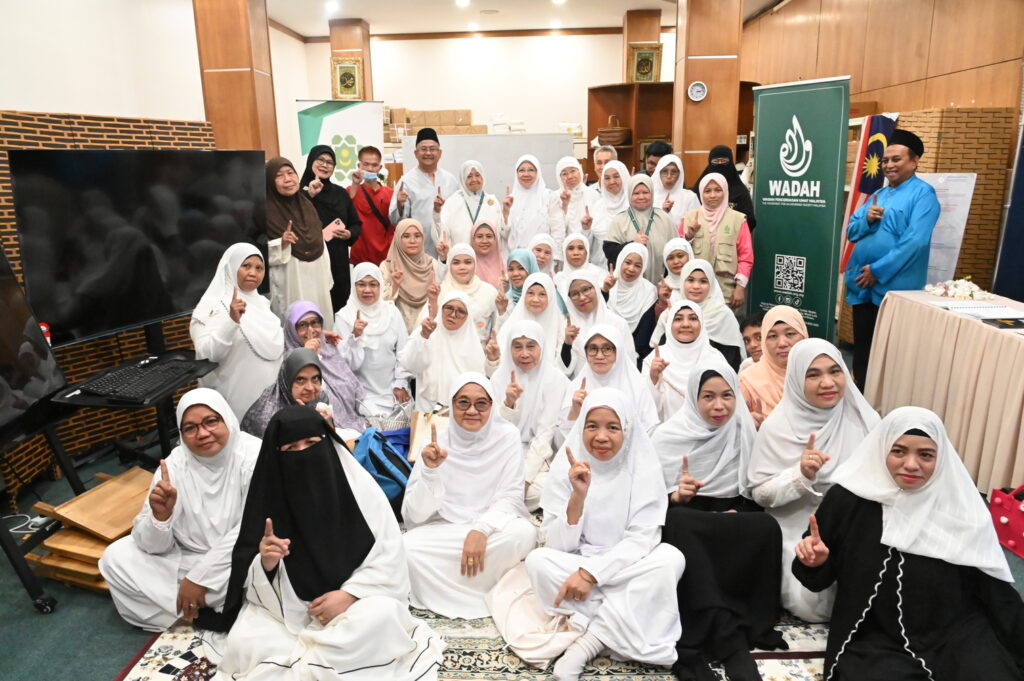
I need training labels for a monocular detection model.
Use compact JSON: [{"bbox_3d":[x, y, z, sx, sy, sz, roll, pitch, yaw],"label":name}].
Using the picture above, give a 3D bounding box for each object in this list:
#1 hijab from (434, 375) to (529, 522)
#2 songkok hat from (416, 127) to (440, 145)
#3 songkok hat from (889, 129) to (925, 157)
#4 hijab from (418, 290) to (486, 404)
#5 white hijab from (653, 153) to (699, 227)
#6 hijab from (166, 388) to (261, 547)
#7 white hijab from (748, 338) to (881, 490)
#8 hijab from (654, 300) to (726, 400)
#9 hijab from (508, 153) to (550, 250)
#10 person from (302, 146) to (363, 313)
[{"bbox_3d":[-0.113,0.411,2.620,0.380,0.550,0.350,-2,13,-2],"label":"hijab"},{"bbox_3d":[-0.574,-1.412,4.713,0.170,0.115,0.210,-2,13,-5],"label":"songkok hat"},{"bbox_3d":[2.267,-1.138,3.920,0.215,0.110,0.175,4,8,-33],"label":"songkok hat"},{"bbox_3d":[-0.333,0.026,3.819,0.381,0.617,0.330,0,13,4],"label":"hijab"},{"bbox_3d":[1.170,-1.073,4.852,0.341,0.477,0.300,1,13,11],"label":"white hijab"},{"bbox_3d":[-1.020,0.417,2.356,0.340,0.523,0.330,-6,13,-20],"label":"hijab"},{"bbox_3d":[1.091,0.267,2.460,0.430,0.530,0.370,4,14,22],"label":"white hijab"},{"bbox_3d":[0.968,0.054,3.700,0.390,0.520,0.340,1,13,12],"label":"hijab"},{"bbox_3d":[0.128,-1.010,4.974,0.330,0.683,0.310,-1,13,1],"label":"hijab"},{"bbox_3d":[-1.220,-0.456,4.630,0.470,1.630,0.330,-6,14,-22],"label":"person"}]

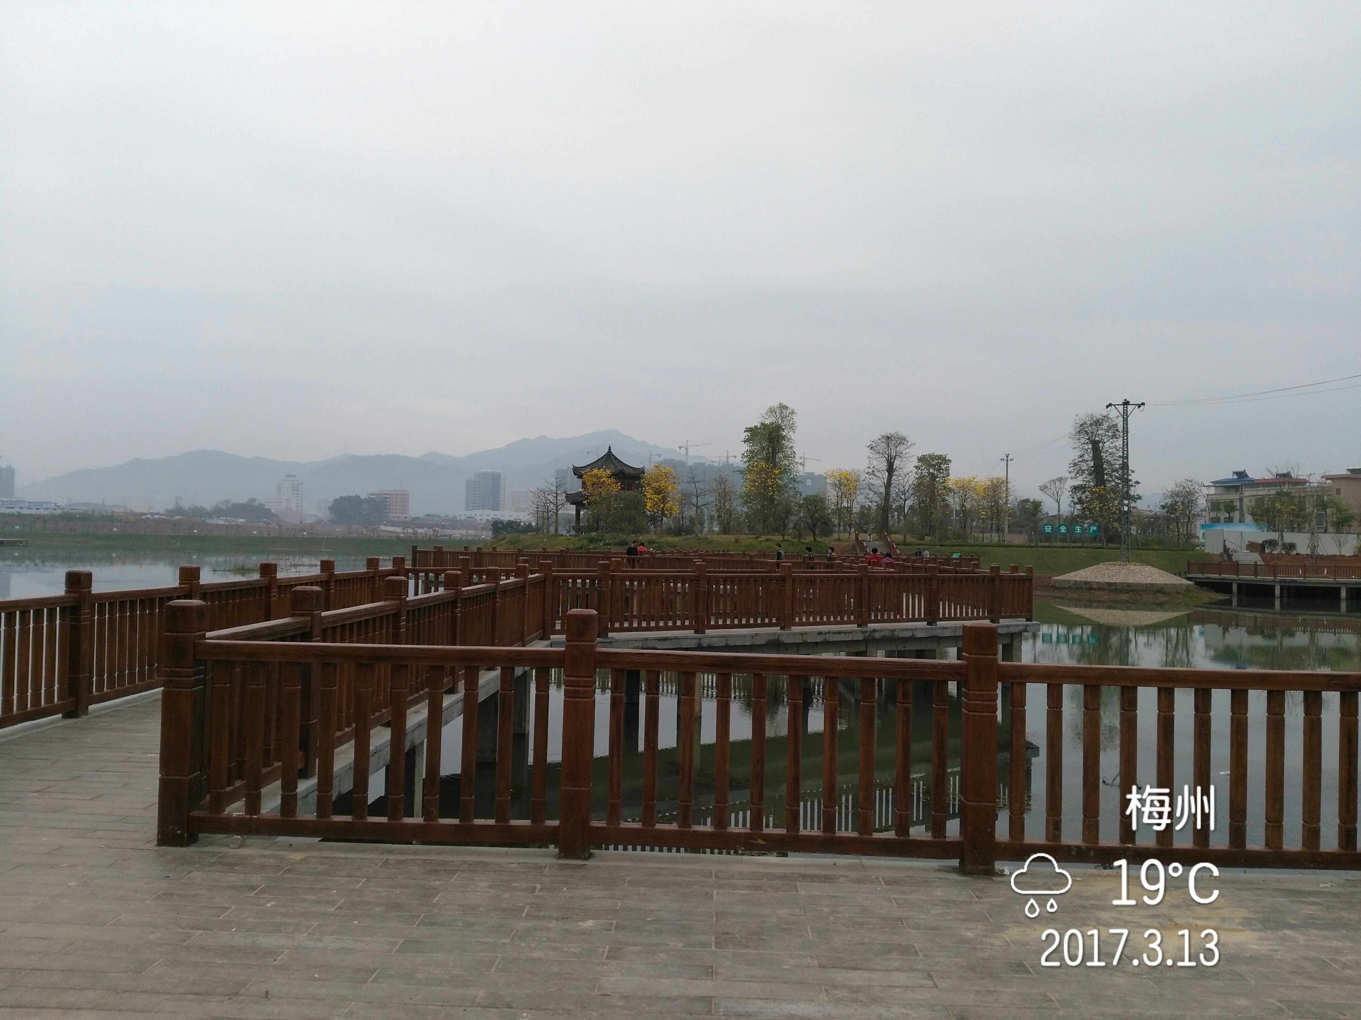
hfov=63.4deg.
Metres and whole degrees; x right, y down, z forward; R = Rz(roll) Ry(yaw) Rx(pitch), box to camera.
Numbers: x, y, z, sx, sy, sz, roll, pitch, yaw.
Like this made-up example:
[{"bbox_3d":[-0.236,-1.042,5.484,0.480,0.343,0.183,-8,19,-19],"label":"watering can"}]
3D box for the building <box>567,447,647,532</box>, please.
[{"bbox_3d":[-7.060,-1.925,110.759,8.600,8.900,7.800,1,-2,11],"label":"building"}]

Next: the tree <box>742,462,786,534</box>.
[{"bbox_3d":[8.864,-1.278,117.660,4.660,7.780,4.520,1,-2,4],"label":"tree"}]

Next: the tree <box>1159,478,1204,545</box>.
[{"bbox_3d":[46.904,0.274,103.000,4.180,6.420,4.180,1,-2,24],"label":"tree"}]

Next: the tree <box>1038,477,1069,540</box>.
[{"bbox_3d":[38.526,-0.165,113.647,3.180,6.810,3.090,1,-2,19],"label":"tree"}]

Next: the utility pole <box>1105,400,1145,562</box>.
[{"bbox_3d":[31.931,-2.079,79.000,2.700,11.640,0.850,1,-2,20],"label":"utility pole"}]

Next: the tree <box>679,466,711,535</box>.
[{"bbox_3d":[1.421,-0.895,108.987,3.160,6.950,3.060,1,-2,1],"label":"tree"}]

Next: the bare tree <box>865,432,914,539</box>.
[{"bbox_3d":[20.742,-2.422,109.018,4.950,10.630,4.800,1,-2,11],"label":"bare tree"}]

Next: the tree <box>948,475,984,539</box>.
[{"bbox_3d":[28.365,-0.211,109.382,3.590,6.440,3.480,1,-2,15],"label":"tree"}]

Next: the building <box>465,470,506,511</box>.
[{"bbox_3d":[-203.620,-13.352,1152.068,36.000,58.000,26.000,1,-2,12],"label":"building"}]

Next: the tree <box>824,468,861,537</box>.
[{"bbox_3d":[15.855,-0.652,108.000,3.650,6.940,3.650,1,-2,8],"label":"tree"}]

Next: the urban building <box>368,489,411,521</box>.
[{"bbox_3d":[-248.225,-4.077,938.000,20.000,26.950,33.000,3,-2,-41],"label":"urban building"}]

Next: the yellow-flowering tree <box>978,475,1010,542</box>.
[{"bbox_3d":[29.916,-0.152,105.000,3.140,6.490,3.140,1,-2,16],"label":"yellow-flowering tree"}]

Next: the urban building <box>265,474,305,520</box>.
[{"bbox_3d":[-398.084,-11.771,1108.000,33.000,47.810,24.000,1,-2,12],"label":"urban building"}]

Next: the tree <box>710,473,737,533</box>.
[{"bbox_3d":[4.478,-0.644,115.912,2.800,6.440,2.710,1,-2,2],"label":"tree"}]

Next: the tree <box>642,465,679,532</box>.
[{"bbox_3d":[-1.982,-1.129,114.000,3.850,7.100,3.850,1,-2,-1],"label":"tree"}]

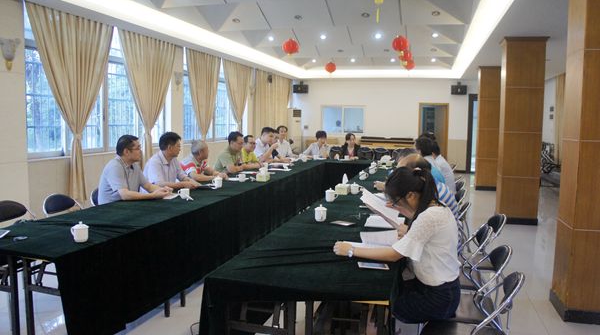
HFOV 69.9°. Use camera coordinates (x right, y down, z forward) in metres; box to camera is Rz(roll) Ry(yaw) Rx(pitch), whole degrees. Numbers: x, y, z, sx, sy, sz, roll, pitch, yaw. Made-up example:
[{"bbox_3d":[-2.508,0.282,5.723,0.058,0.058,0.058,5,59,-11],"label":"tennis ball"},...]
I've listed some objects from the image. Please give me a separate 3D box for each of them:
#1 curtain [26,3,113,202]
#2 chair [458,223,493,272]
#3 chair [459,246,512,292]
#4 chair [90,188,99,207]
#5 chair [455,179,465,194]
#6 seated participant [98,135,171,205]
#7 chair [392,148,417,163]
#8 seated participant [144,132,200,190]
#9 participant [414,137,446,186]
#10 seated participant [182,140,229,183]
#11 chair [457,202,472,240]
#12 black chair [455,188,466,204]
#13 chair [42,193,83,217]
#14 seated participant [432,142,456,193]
[{"bbox_3d":[-2.850,-0.740,5.542,0.160,2.380,1.360,2,6,17],"label":"curtain"},{"bbox_3d":[1.035,0.768,2.891,0.500,0.790,0.460,2,6,13],"label":"chair"},{"bbox_3d":[0.871,0.794,2.369,0.480,0.800,0.450,2,6,17],"label":"chair"},{"bbox_3d":[-1.925,0.617,4.640,0.480,0.790,0.450,2,6,17],"label":"chair"},{"bbox_3d":[1.685,0.548,5.056,0.500,0.790,0.460,2,6,13],"label":"chair"},{"bbox_3d":[-1.552,0.349,4.072,0.720,1.320,0.540,2,6,17],"label":"seated participant"},{"bbox_3d":[2.702,-0.090,11.250,0.460,0.800,0.500,2,6,17],"label":"chair"},{"bbox_3d":[-1.389,0.285,4.793,0.800,1.340,0.520,2,6,17],"label":"seated participant"},{"bbox_3d":[1.270,0.334,4.531,0.750,1.320,0.480,2,6,17],"label":"participant"},{"bbox_3d":[-1.407,0.261,5.832,0.750,1.260,0.540,2,6,17],"label":"seated participant"},{"bbox_3d":[1.188,0.670,3.660,0.480,0.800,0.450,2,6,17],"label":"chair"},{"bbox_3d":[1.499,0.606,4.488,0.500,0.790,0.460,2,6,13],"label":"black chair"},{"bbox_3d":[-2.167,0.658,4.224,0.480,0.790,0.450,2,6,17],"label":"chair"},{"bbox_3d":[1.466,0.296,5.098,0.750,1.280,0.500,2,6,17],"label":"seated participant"}]

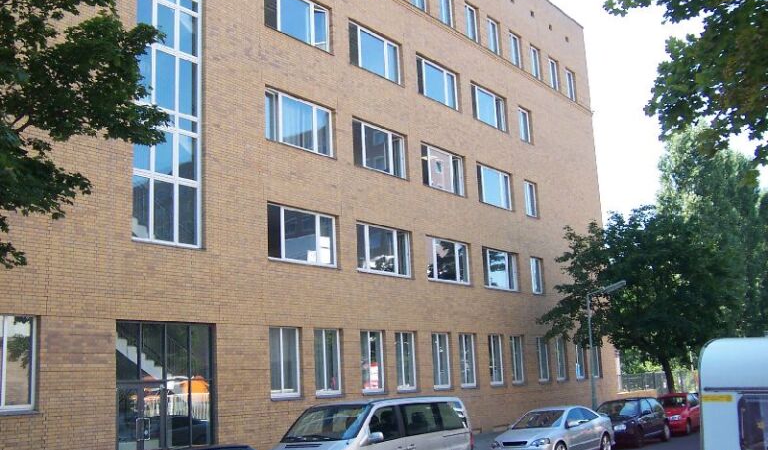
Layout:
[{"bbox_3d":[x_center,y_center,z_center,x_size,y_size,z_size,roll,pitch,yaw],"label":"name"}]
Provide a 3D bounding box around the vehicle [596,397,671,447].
[{"bbox_3d":[7.754,6.250,25.445,1.680,1.430,3.850,-10,-14,36],"label":"vehicle"}]

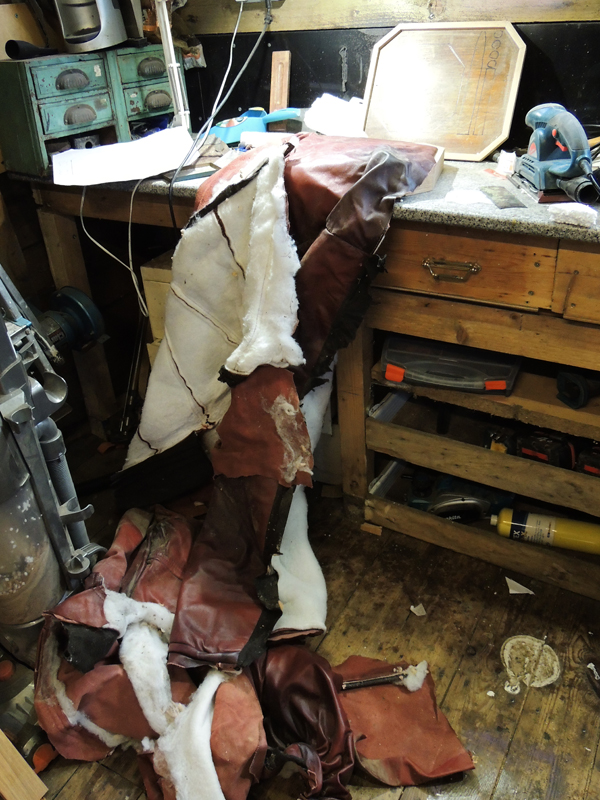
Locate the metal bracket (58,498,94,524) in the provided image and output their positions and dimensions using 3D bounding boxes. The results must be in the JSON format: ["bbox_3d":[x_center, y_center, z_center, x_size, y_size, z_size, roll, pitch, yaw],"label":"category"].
[{"bbox_3d":[-0.483,0.239,1.497,0.068,0.024,0.058,-23,32,-22],"label":"metal bracket"}]

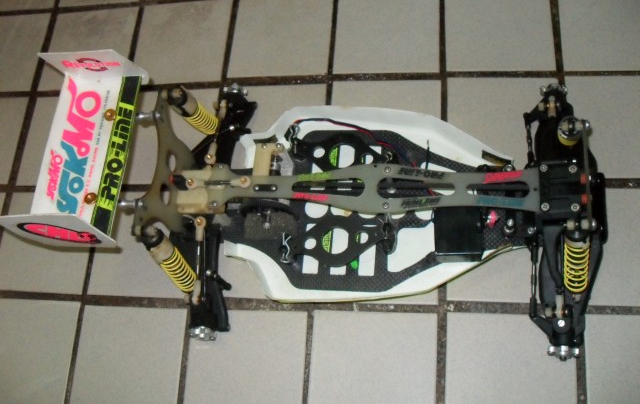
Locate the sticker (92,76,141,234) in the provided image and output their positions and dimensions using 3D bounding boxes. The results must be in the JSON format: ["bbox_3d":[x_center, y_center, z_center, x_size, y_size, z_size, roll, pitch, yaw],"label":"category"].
[{"bbox_3d":[-0.147,-0.035,0.466,0.017,0.002,0.125,3,70,8],"label":"sticker"}]

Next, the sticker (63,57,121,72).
[{"bbox_3d":[-0.167,-0.100,0.476,0.045,0.019,0.002,1,70,12],"label":"sticker"}]

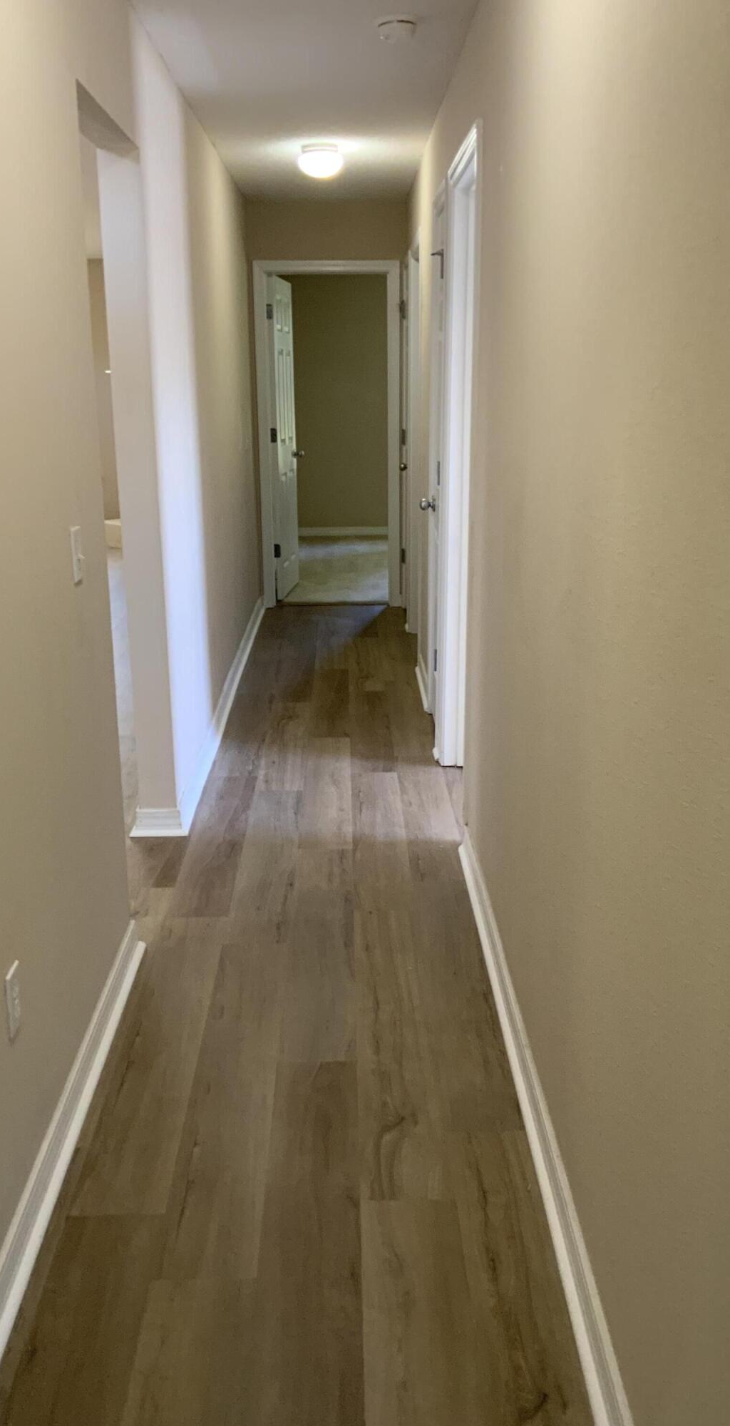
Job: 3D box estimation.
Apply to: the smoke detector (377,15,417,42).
[{"bbox_3d":[0.087,-1.992,3.478,0.125,0.045,0.125,0,16,-1],"label":"smoke detector"}]

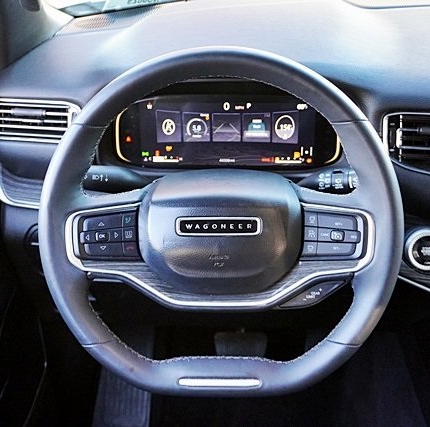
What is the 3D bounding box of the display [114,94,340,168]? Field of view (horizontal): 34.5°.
[{"bbox_3d":[0.016,-0.115,0.975,0.316,0.103,0.028,1,6,2],"label":"display"}]

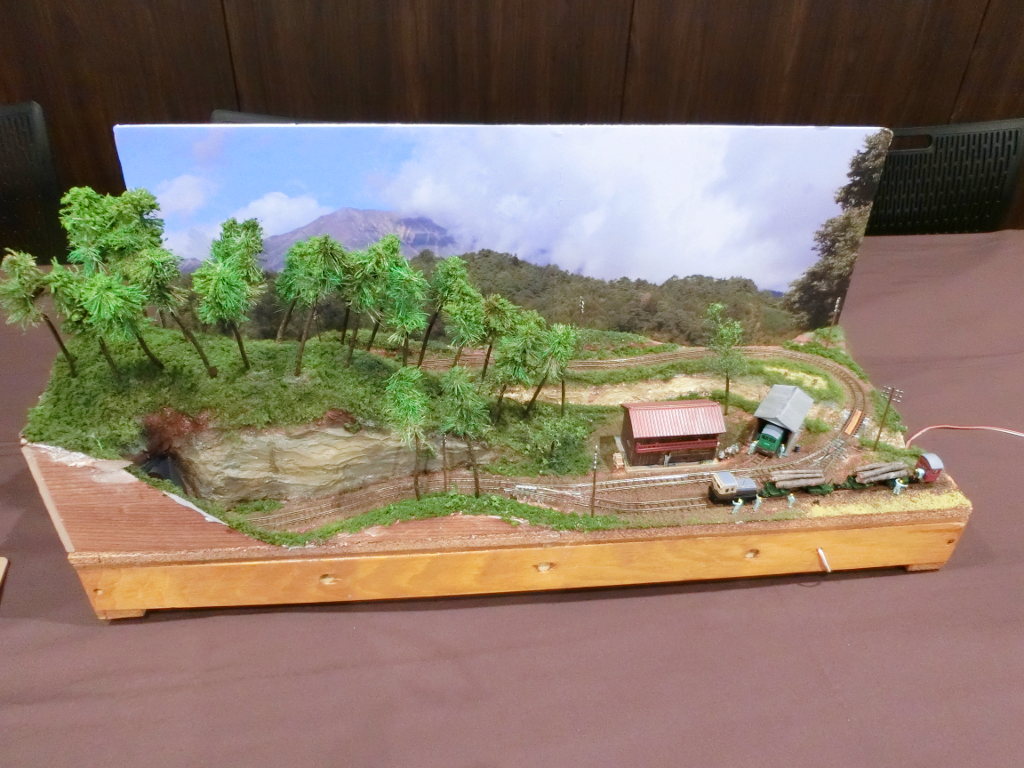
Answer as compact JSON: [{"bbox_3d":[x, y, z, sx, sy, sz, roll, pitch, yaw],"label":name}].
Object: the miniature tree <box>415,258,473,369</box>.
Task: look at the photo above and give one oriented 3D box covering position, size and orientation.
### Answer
[{"bbox_3d":[-0.073,-0.072,0.804,0.061,0.140,0.055,-2,33,-5],"label":"miniature tree"}]

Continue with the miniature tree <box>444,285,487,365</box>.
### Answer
[{"bbox_3d":[-0.051,-0.055,0.811,0.046,0.111,0.046,-2,33,-5],"label":"miniature tree"}]

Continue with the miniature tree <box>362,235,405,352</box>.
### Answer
[{"bbox_3d":[-0.139,-0.093,0.801,0.045,0.142,0.045,-2,33,-5],"label":"miniature tree"}]

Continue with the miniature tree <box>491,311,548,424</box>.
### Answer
[{"bbox_3d":[0.007,-0.016,0.797,0.060,0.143,0.055,-2,33,-5],"label":"miniature tree"}]

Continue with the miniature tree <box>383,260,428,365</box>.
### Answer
[{"bbox_3d":[-0.115,-0.072,0.799,0.050,0.130,0.050,-2,33,-5],"label":"miniature tree"}]

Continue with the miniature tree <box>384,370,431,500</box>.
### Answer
[{"bbox_3d":[-0.100,0.052,0.700,0.045,0.158,0.045,-2,33,-5],"label":"miniature tree"}]

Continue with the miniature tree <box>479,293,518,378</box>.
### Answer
[{"bbox_3d":[-0.014,-0.046,0.815,0.042,0.119,0.042,-2,33,-5],"label":"miniature tree"}]

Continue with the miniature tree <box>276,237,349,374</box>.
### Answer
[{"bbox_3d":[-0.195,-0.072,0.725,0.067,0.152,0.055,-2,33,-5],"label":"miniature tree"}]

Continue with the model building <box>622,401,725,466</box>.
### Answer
[{"bbox_3d":[0.178,0.051,0.825,0.105,0.062,0.058,-3,33,-7],"label":"model building"}]

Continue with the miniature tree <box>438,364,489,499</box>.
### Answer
[{"bbox_3d":[-0.045,0.050,0.705,0.049,0.154,0.049,-2,33,-5],"label":"miniature tree"}]

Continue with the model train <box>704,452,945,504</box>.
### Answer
[{"bbox_3d":[0.333,0.102,0.786,0.259,0.030,0.026,-4,33,-8],"label":"model train"}]

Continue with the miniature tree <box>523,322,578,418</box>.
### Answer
[{"bbox_3d":[0.043,-0.013,0.810,0.059,0.120,0.055,-2,33,-5],"label":"miniature tree"}]

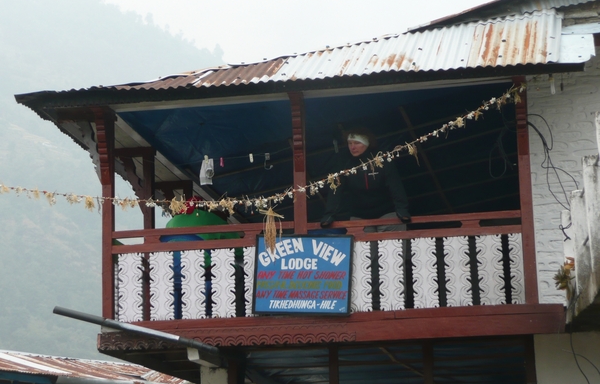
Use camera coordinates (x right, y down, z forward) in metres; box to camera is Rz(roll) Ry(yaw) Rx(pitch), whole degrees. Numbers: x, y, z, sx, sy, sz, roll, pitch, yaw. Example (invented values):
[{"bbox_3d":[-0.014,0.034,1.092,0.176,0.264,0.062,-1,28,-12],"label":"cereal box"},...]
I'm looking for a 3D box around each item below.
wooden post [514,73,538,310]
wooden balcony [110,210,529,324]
[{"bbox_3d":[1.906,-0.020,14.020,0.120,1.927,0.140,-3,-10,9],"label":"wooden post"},{"bbox_3d":[0.155,0.647,14.197,3.609,0.799,0.150,-3,-10,9],"label":"wooden balcony"}]

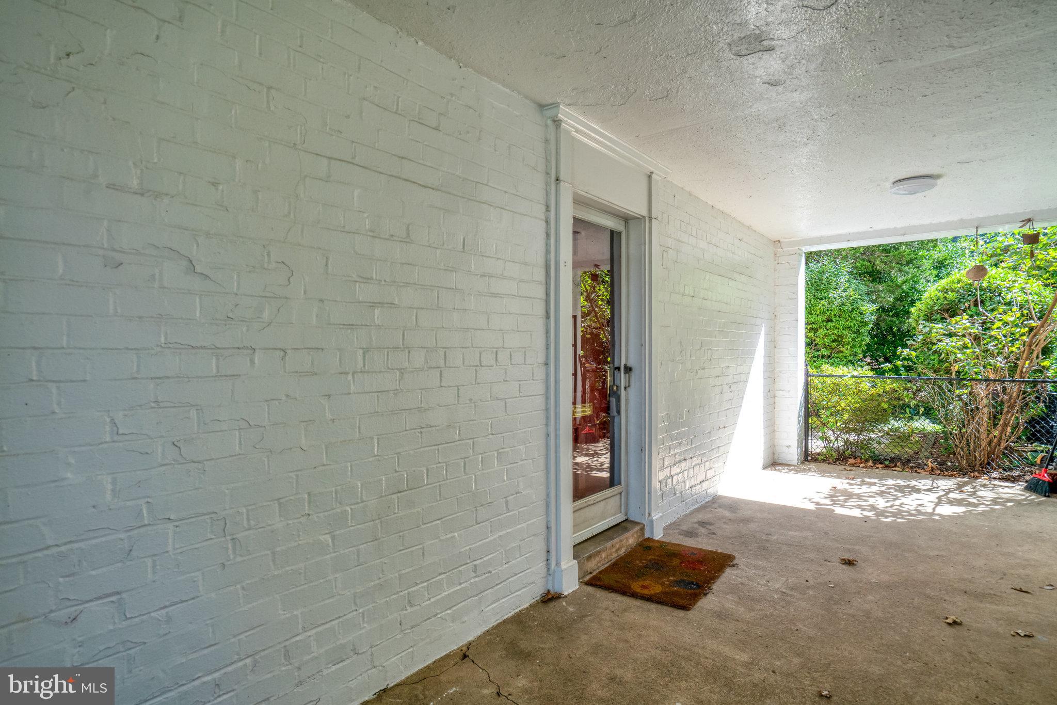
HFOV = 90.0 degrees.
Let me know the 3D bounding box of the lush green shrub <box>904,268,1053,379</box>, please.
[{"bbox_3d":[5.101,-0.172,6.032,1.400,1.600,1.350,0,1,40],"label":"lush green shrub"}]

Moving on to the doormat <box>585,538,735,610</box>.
[{"bbox_3d":[0.799,1.253,3.086,0.560,0.020,0.835,0,0,34],"label":"doormat"}]

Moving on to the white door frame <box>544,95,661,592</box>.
[{"bbox_3d":[0.488,0.013,3.206,0.210,2.500,1.255,0,1,40],"label":"white door frame"}]

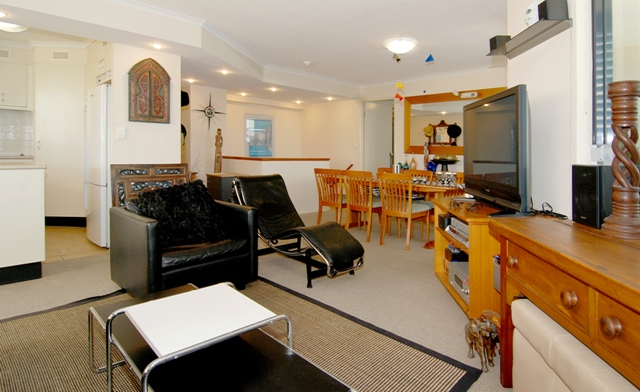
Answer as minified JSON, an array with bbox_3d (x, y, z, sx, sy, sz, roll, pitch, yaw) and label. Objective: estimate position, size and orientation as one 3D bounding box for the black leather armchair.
[{"bbox_3d":[-1.150,0.416,2.690,0.840,0.700,0.800,-5,7,-43],"label":"black leather armchair"}]

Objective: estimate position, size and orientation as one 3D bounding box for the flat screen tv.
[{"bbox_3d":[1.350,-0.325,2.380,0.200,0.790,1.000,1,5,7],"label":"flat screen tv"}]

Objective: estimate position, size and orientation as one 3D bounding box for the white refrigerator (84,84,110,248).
[{"bbox_3d":[-2.470,-0.378,4.170,0.680,1.860,0.660,-5,7,-44],"label":"white refrigerator"}]

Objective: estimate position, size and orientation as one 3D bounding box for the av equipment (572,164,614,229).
[{"bbox_3d":[1.370,0.000,1.510,0.230,0.285,0.180,1,5,6],"label":"av equipment"}]

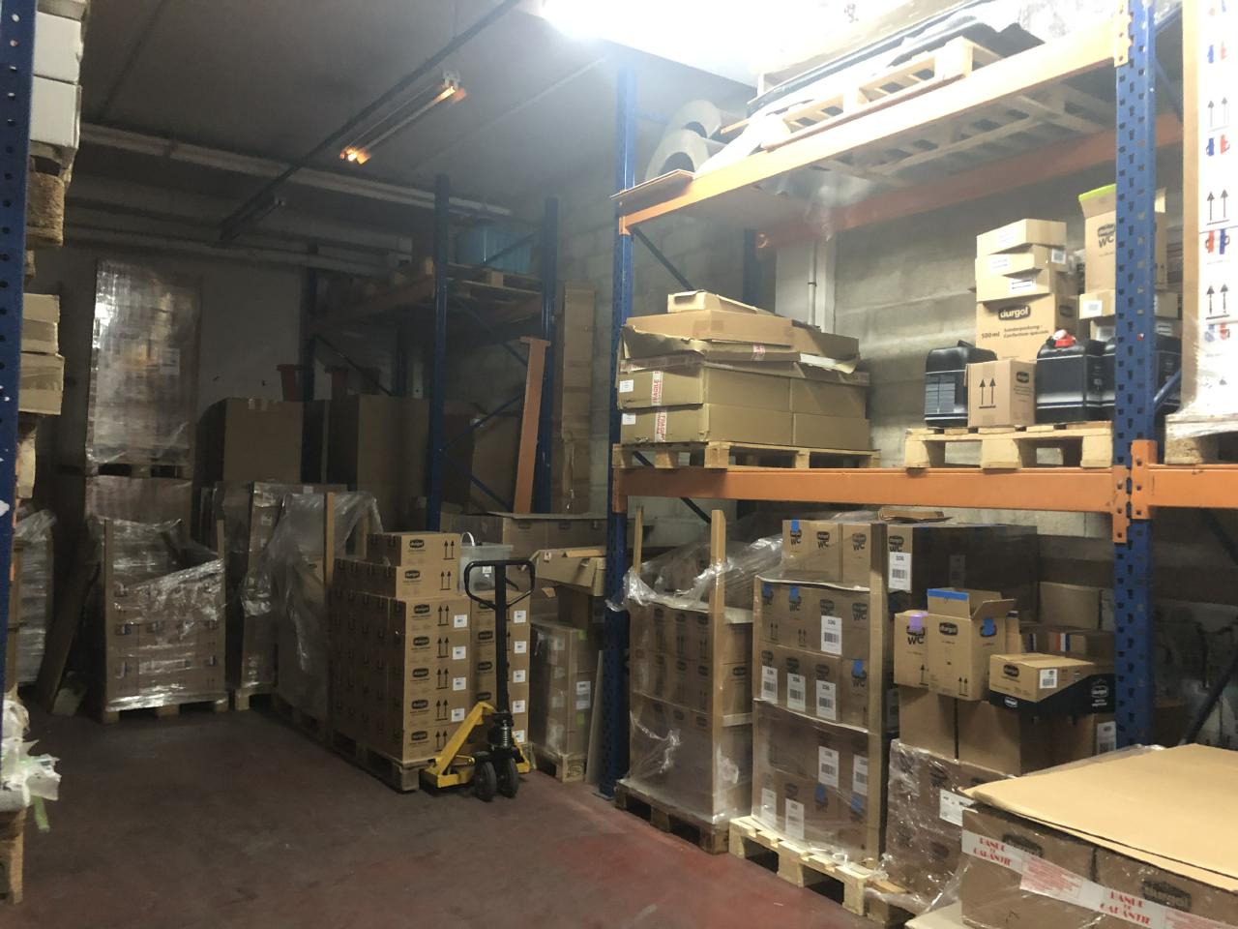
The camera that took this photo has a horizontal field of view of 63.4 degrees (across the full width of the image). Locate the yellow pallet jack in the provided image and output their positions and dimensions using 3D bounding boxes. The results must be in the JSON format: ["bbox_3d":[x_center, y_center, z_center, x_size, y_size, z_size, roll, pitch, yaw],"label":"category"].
[{"bbox_3d":[-0.957,1.148,5.848,0.570,1.260,1.460,2,-2,-35],"label":"yellow pallet jack"}]

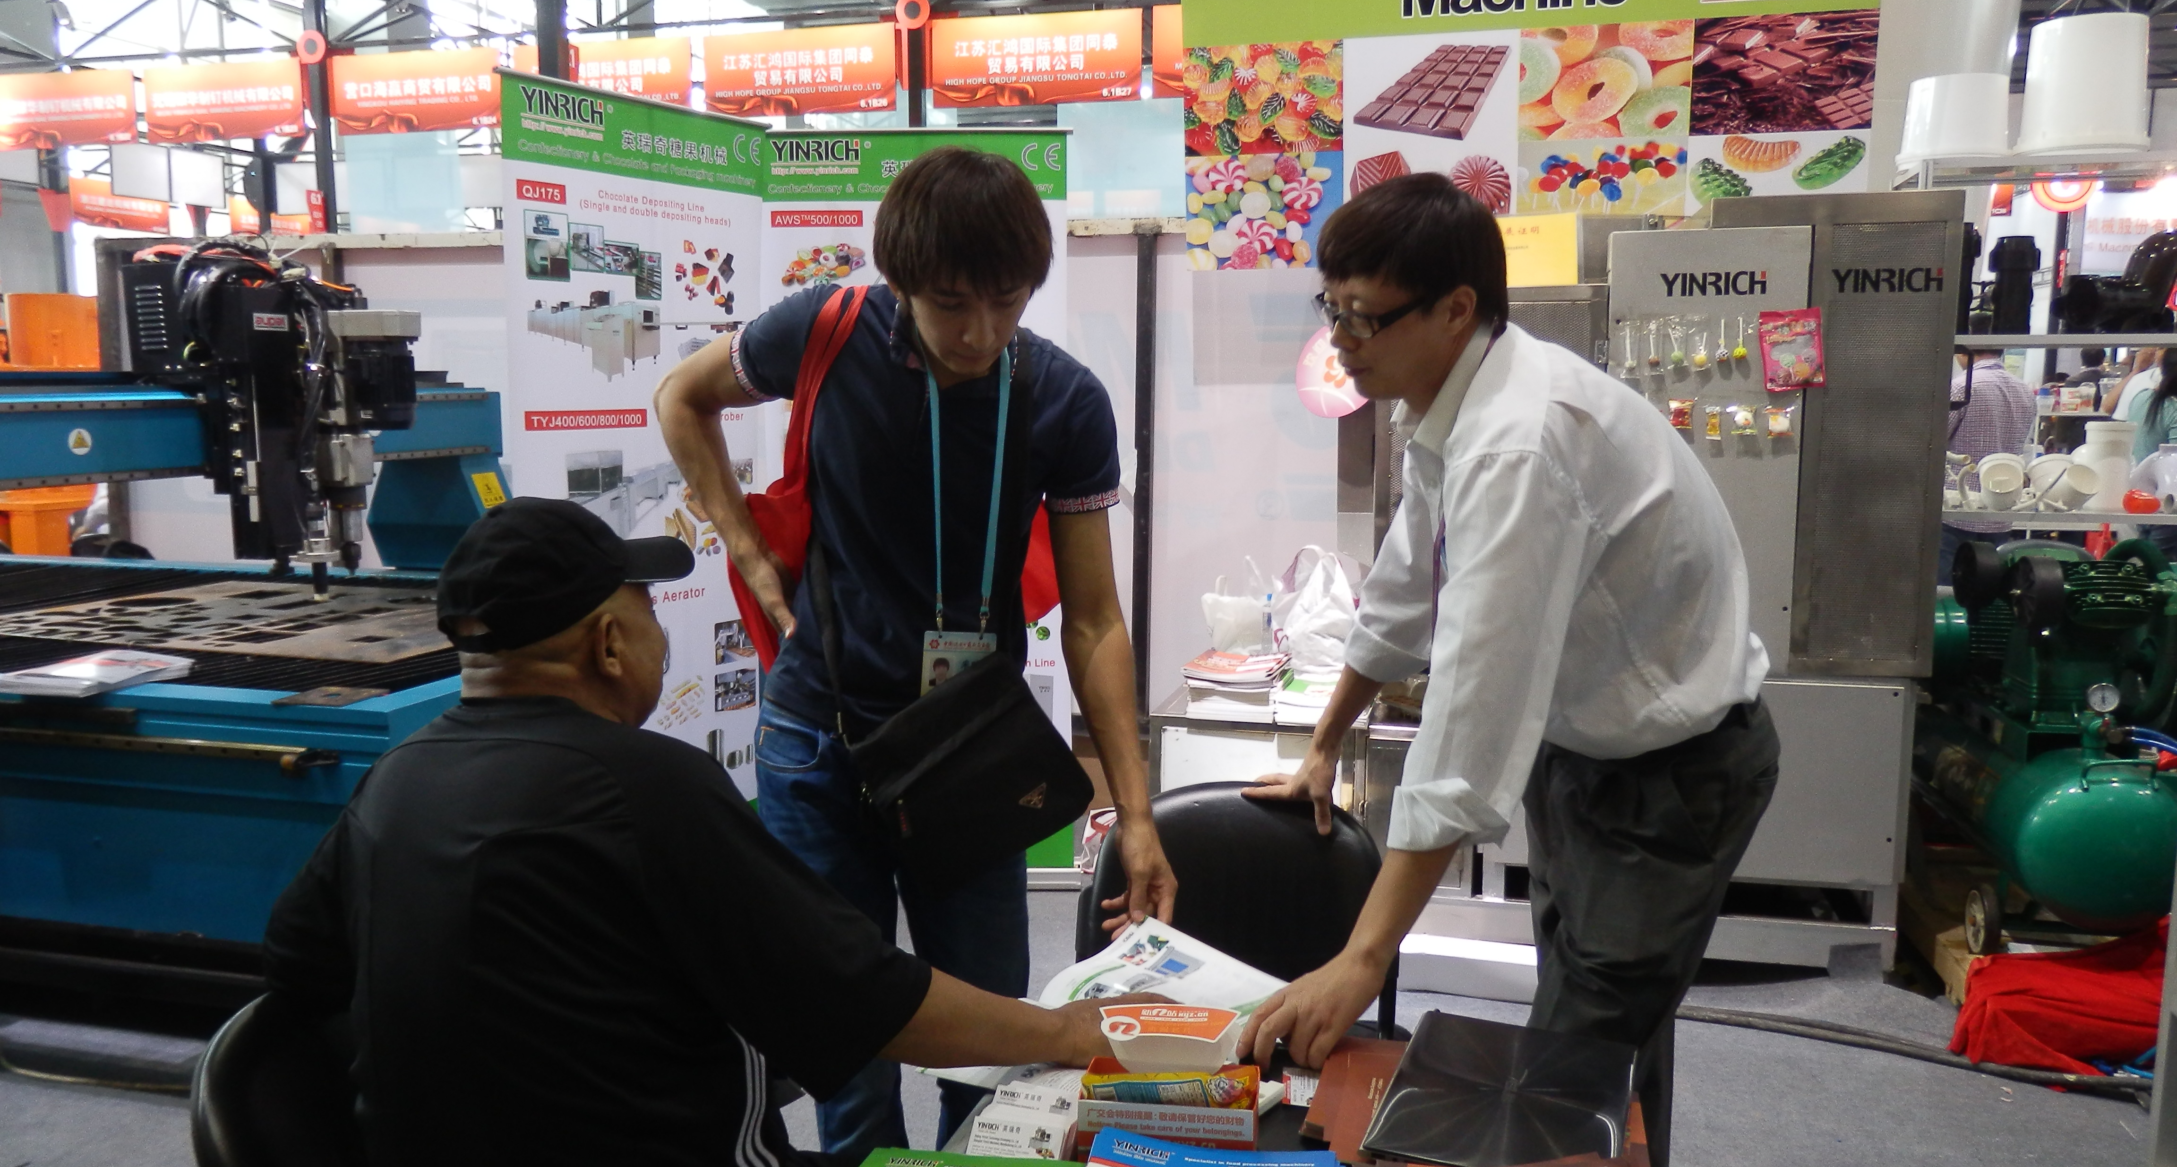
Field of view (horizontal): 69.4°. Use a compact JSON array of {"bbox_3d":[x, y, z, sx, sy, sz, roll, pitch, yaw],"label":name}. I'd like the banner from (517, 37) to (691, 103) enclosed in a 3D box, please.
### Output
[{"bbox_3d":[-3.968,-4.086,12.848,1.634,0.638,0.060,2,7,15],"label":"banner"}]

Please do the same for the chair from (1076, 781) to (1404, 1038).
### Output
[{"bbox_3d":[0.206,0.725,2.144,0.490,0.810,0.560,1,7,3],"label":"chair"}]

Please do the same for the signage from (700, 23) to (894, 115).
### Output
[{"bbox_3d":[-2.276,-4.021,12.388,1.634,0.638,0.060,2,7,15],"label":"signage"}]

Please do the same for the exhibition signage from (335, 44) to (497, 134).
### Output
[{"bbox_3d":[-5.661,-4.152,13.307,1.634,0.638,0.060,2,7,15],"label":"exhibition signage"}]

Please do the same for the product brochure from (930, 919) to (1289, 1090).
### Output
[{"bbox_3d":[0.013,0.450,1.667,0.380,0.070,0.270,3,24,-1],"label":"product brochure"}]

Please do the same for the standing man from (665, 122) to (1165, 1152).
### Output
[{"bbox_3d":[-0.222,0.309,1.983,0.630,1.670,0.500,-1,7,-8],"label":"standing man"}]

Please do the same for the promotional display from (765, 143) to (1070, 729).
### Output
[{"bbox_3d":[-0.460,-0.157,4.213,0.830,2.050,0.120,1,7,2],"label":"promotional display"}]

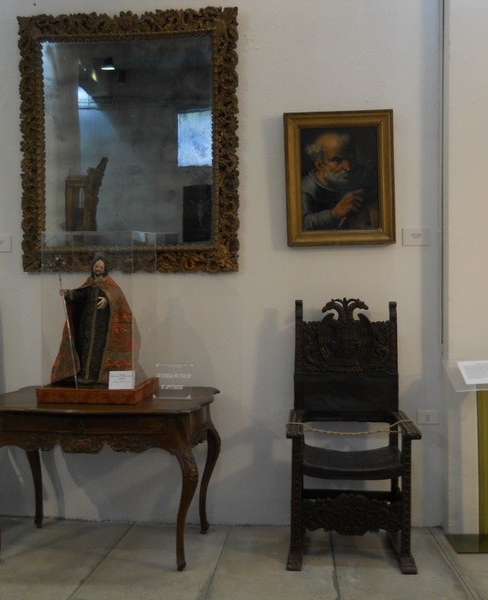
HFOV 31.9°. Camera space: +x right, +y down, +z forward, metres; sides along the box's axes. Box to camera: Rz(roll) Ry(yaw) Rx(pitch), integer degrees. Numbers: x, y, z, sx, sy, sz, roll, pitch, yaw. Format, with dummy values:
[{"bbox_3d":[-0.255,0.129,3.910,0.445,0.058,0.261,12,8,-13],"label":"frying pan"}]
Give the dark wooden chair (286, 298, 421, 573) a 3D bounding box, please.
[{"bbox_3d":[0.534,0.640,4.327,0.640,1.269,0.620,0,2,5],"label":"dark wooden chair"}]

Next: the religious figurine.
[{"bbox_3d":[-0.769,0.107,4.396,0.390,0.665,0.290,0,2,8],"label":"religious figurine"}]

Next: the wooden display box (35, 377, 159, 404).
[{"bbox_3d":[-0.738,0.463,4.406,0.499,0.071,0.458,0,2,9],"label":"wooden display box"}]

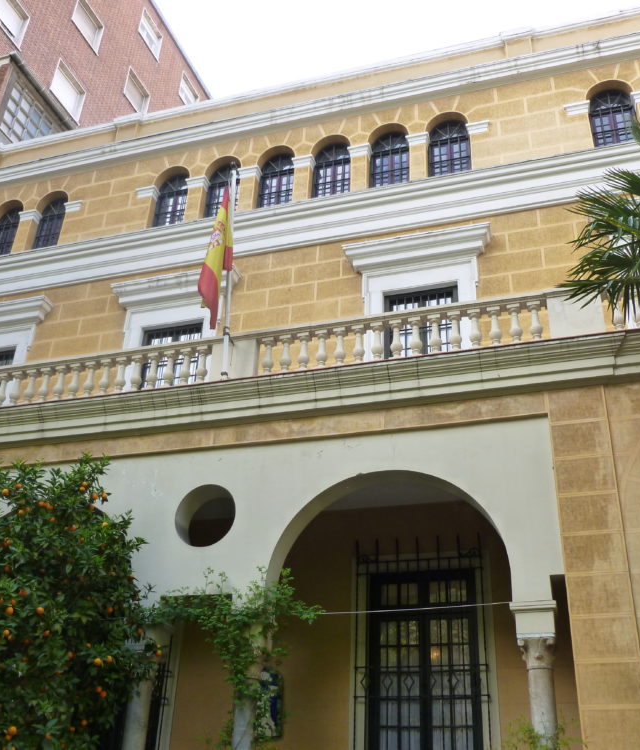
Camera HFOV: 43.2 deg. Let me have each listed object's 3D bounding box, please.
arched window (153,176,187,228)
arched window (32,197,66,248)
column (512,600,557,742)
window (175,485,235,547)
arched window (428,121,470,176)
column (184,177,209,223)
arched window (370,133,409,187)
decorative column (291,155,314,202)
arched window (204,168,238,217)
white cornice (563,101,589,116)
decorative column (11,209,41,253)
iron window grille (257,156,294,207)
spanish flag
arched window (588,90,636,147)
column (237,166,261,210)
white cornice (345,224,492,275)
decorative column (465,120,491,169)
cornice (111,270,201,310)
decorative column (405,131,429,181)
[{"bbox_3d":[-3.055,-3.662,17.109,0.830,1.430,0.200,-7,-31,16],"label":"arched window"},{"bbox_3d":[-5.594,-3.100,16.894,0.763,1.611,0.080,-7,-31,16],"label":"arched window"},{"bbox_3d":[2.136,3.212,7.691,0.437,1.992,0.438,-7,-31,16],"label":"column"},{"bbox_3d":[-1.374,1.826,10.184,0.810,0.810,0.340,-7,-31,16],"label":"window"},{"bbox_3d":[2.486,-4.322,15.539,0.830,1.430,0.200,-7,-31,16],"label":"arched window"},{"bbox_3d":[-2.559,-3.543,16.657,0.430,1.170,0.310,-7,-31,16],"label":"column"},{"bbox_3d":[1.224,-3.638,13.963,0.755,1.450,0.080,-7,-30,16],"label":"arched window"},{"bbox_3d":[-0.297,-3.315,14.171,0.380,1.100,0.260,-7,-30,16],"label":"decorative column"},{"bbox_3d":[-1.832,-3.545,15.800,0.768,1.611,0.080,-7,-31,16],"label":"arched window"},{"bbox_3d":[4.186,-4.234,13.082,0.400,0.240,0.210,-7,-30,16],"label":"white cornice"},{"bbox_3d":[-6.153,-2.866,16.879,0.422,1.187,0.250,-7,-31,16],"label":"decorative column"},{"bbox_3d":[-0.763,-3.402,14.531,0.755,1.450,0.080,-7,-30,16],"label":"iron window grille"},{"bbox_3d":[-1.444,-1.679,11.413,0.460,2.480,0.280,-7,-31,16],"label":"spanish flag"},{"bbox_3d":[5.014,-4.330,13.854,0.768,1.611,0.120,-7,-31,16],"label":"arched window"},{"bbox_3d":[-1.456,-3.675,16.344,0.430,1.170,0.310,-7,-31,16],"label":"column"},{"bbox_3d":[1.482,-1.912,12.470,2.300,0.400,0.263,-7,-30,16],"label":"white cornice"},{"bbox_3d":[2.832,-3.930,14.266,0.411,1.187,0.250,-7,-31,16],"label":"decorative column"},{"bbox_3d":[-2.644,-1.526,14.540,2.447,0.438,0.318,-7,-31,16],"label":"cornice"},{"bbox_3d":[1.690,-3.551,13.604,0.380,1.100,0.260,-7,-30,16],"label":"decorative column"}]

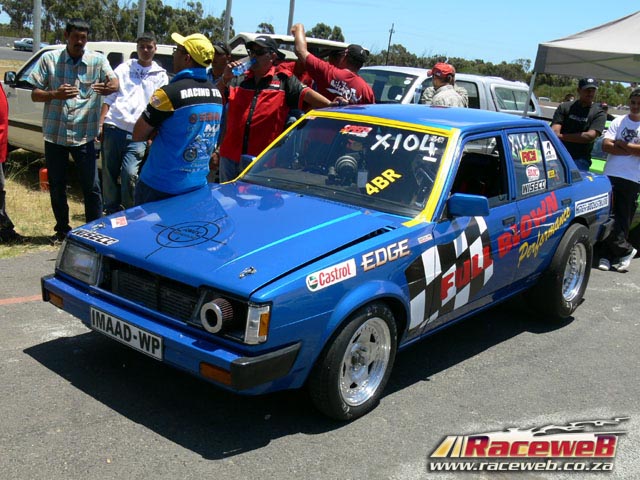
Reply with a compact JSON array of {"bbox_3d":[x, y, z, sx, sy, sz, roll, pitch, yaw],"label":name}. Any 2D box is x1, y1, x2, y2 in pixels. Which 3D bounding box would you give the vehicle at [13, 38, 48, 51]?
[{"bbox_3d":[-32.714,-22.173,84.000,4.300,1.400,1.680,0,14,-24],"label":"vehicle"}]

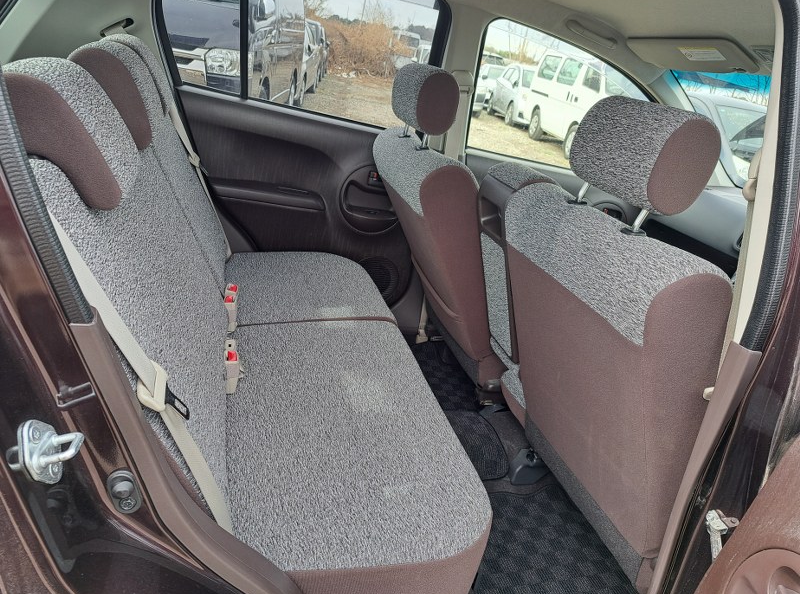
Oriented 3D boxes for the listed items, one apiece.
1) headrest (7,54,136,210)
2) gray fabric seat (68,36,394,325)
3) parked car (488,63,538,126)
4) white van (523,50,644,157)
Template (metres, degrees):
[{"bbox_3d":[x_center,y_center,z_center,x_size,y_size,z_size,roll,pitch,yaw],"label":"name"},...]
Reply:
[{"bbox_3d":[-0.424,-0.213,0.699,0.155,0.165,0.250,-11,28,-14],"label":"headrest"},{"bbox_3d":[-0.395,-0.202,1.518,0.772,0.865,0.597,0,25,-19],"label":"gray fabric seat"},{"bbox_3d":[3.791,-5.726,15.899,1.700,1.480,4.300,5,24,-9],"label":"parked car"},{"bbox_3d":[4.038,-3.831,11.082,1.690,1.950,4.450,5,24,-9],"label":"white van"}]

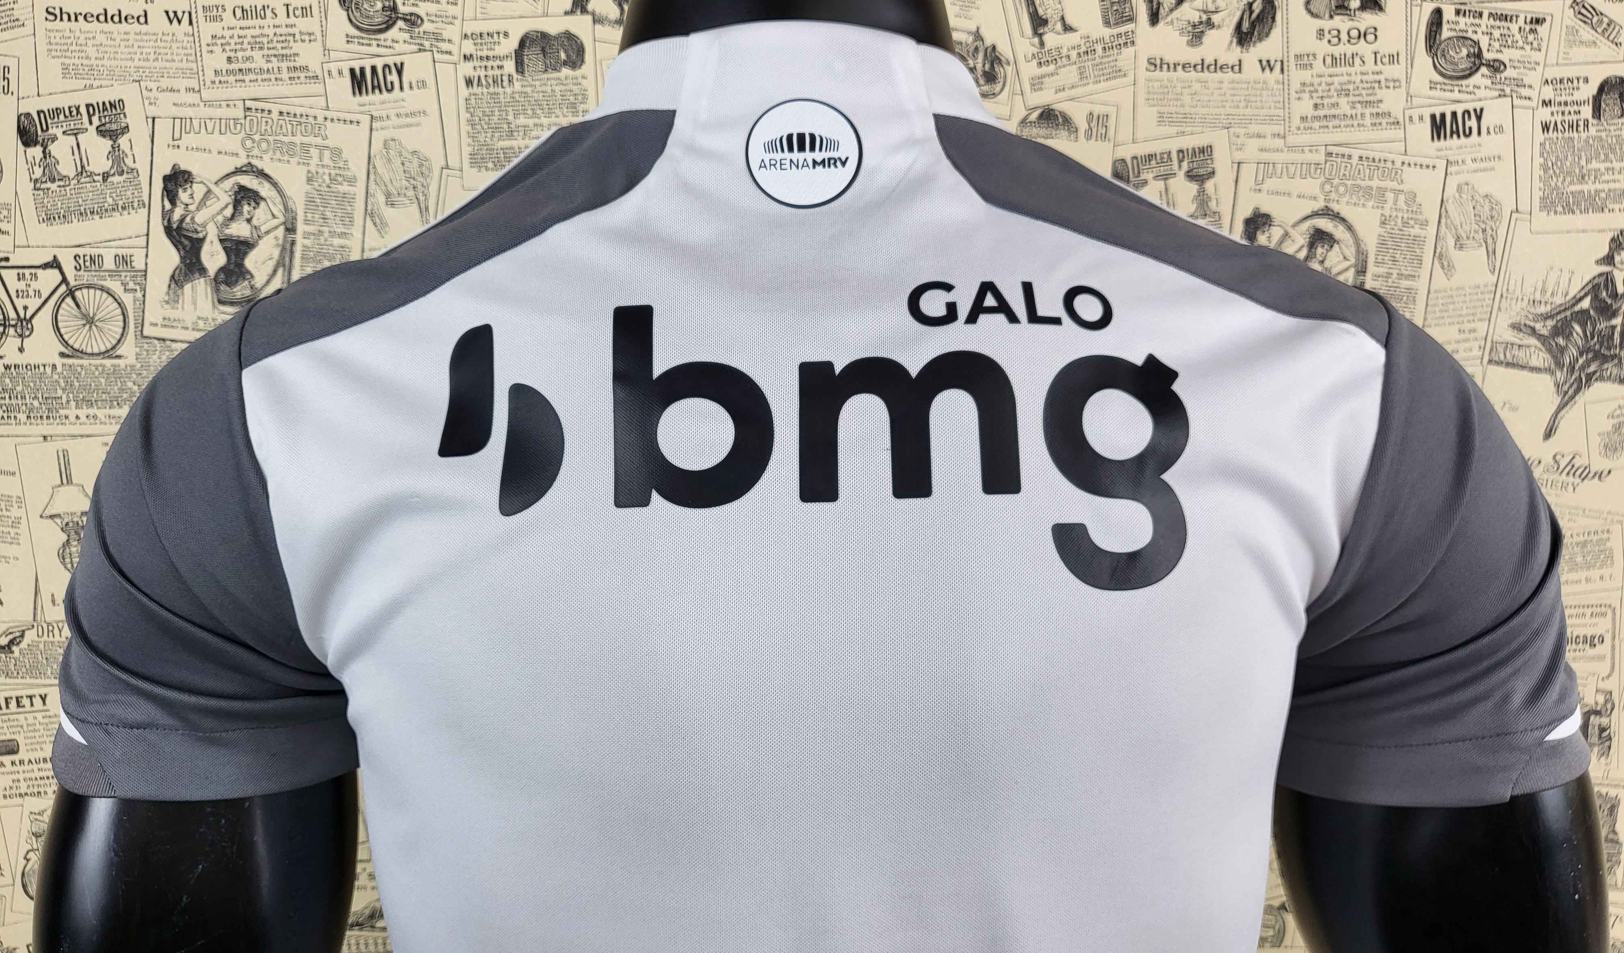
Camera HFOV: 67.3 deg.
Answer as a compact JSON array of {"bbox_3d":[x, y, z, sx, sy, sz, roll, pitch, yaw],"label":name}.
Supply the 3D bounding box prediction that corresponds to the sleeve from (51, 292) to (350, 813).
[{"bbox_3d":[-0.247,0.026,0.505,0.118,0.190,0.150,1,6,2],"label":"sleeve"}]

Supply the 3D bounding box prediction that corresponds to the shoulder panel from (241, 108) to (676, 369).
[{"bbox_3d":[-0.138,-0.094,0.487,0.163,0.095,0.085,1,6,2],"label":"shoulder panel"}]

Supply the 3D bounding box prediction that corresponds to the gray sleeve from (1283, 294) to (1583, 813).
[{"bbox_3d":[0.251,0.026,0.498,0.118,0.190,0.150,1,6,2],"label":"gray sleeve"}]

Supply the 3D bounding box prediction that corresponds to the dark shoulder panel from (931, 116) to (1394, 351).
[{"bbox_3d":[0.135,-0.095,0.480,0.168,0.090,0.085,1,6,2],"label":"dark shoulder panel"}]

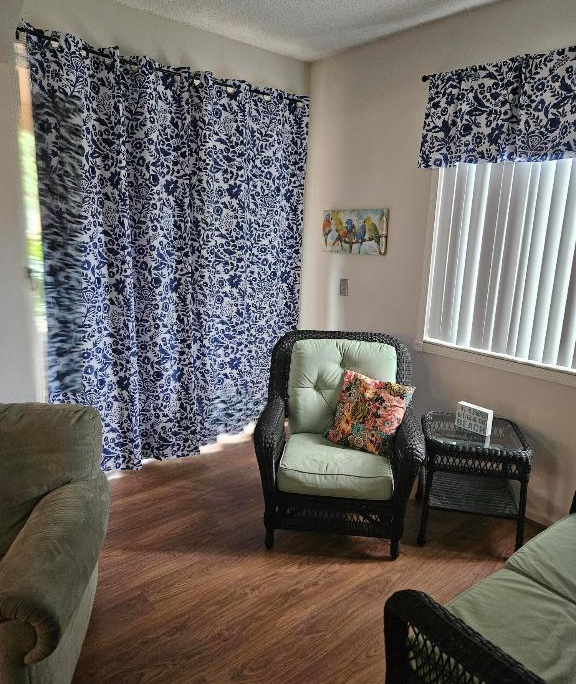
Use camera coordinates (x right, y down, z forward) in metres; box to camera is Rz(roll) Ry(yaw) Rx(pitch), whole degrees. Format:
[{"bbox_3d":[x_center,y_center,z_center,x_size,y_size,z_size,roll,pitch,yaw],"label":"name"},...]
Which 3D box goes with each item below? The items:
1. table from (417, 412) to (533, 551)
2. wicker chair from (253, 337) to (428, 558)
[{"bbox_3d":[0.877,0.679,2.510,0.461,0.529,0.450,3,13,7],"label":"table"},{"bbox_3d":[0.243,0.449,2.559,0.761,0.921,0.740,3,13,4],"label":"wicker chair"}]

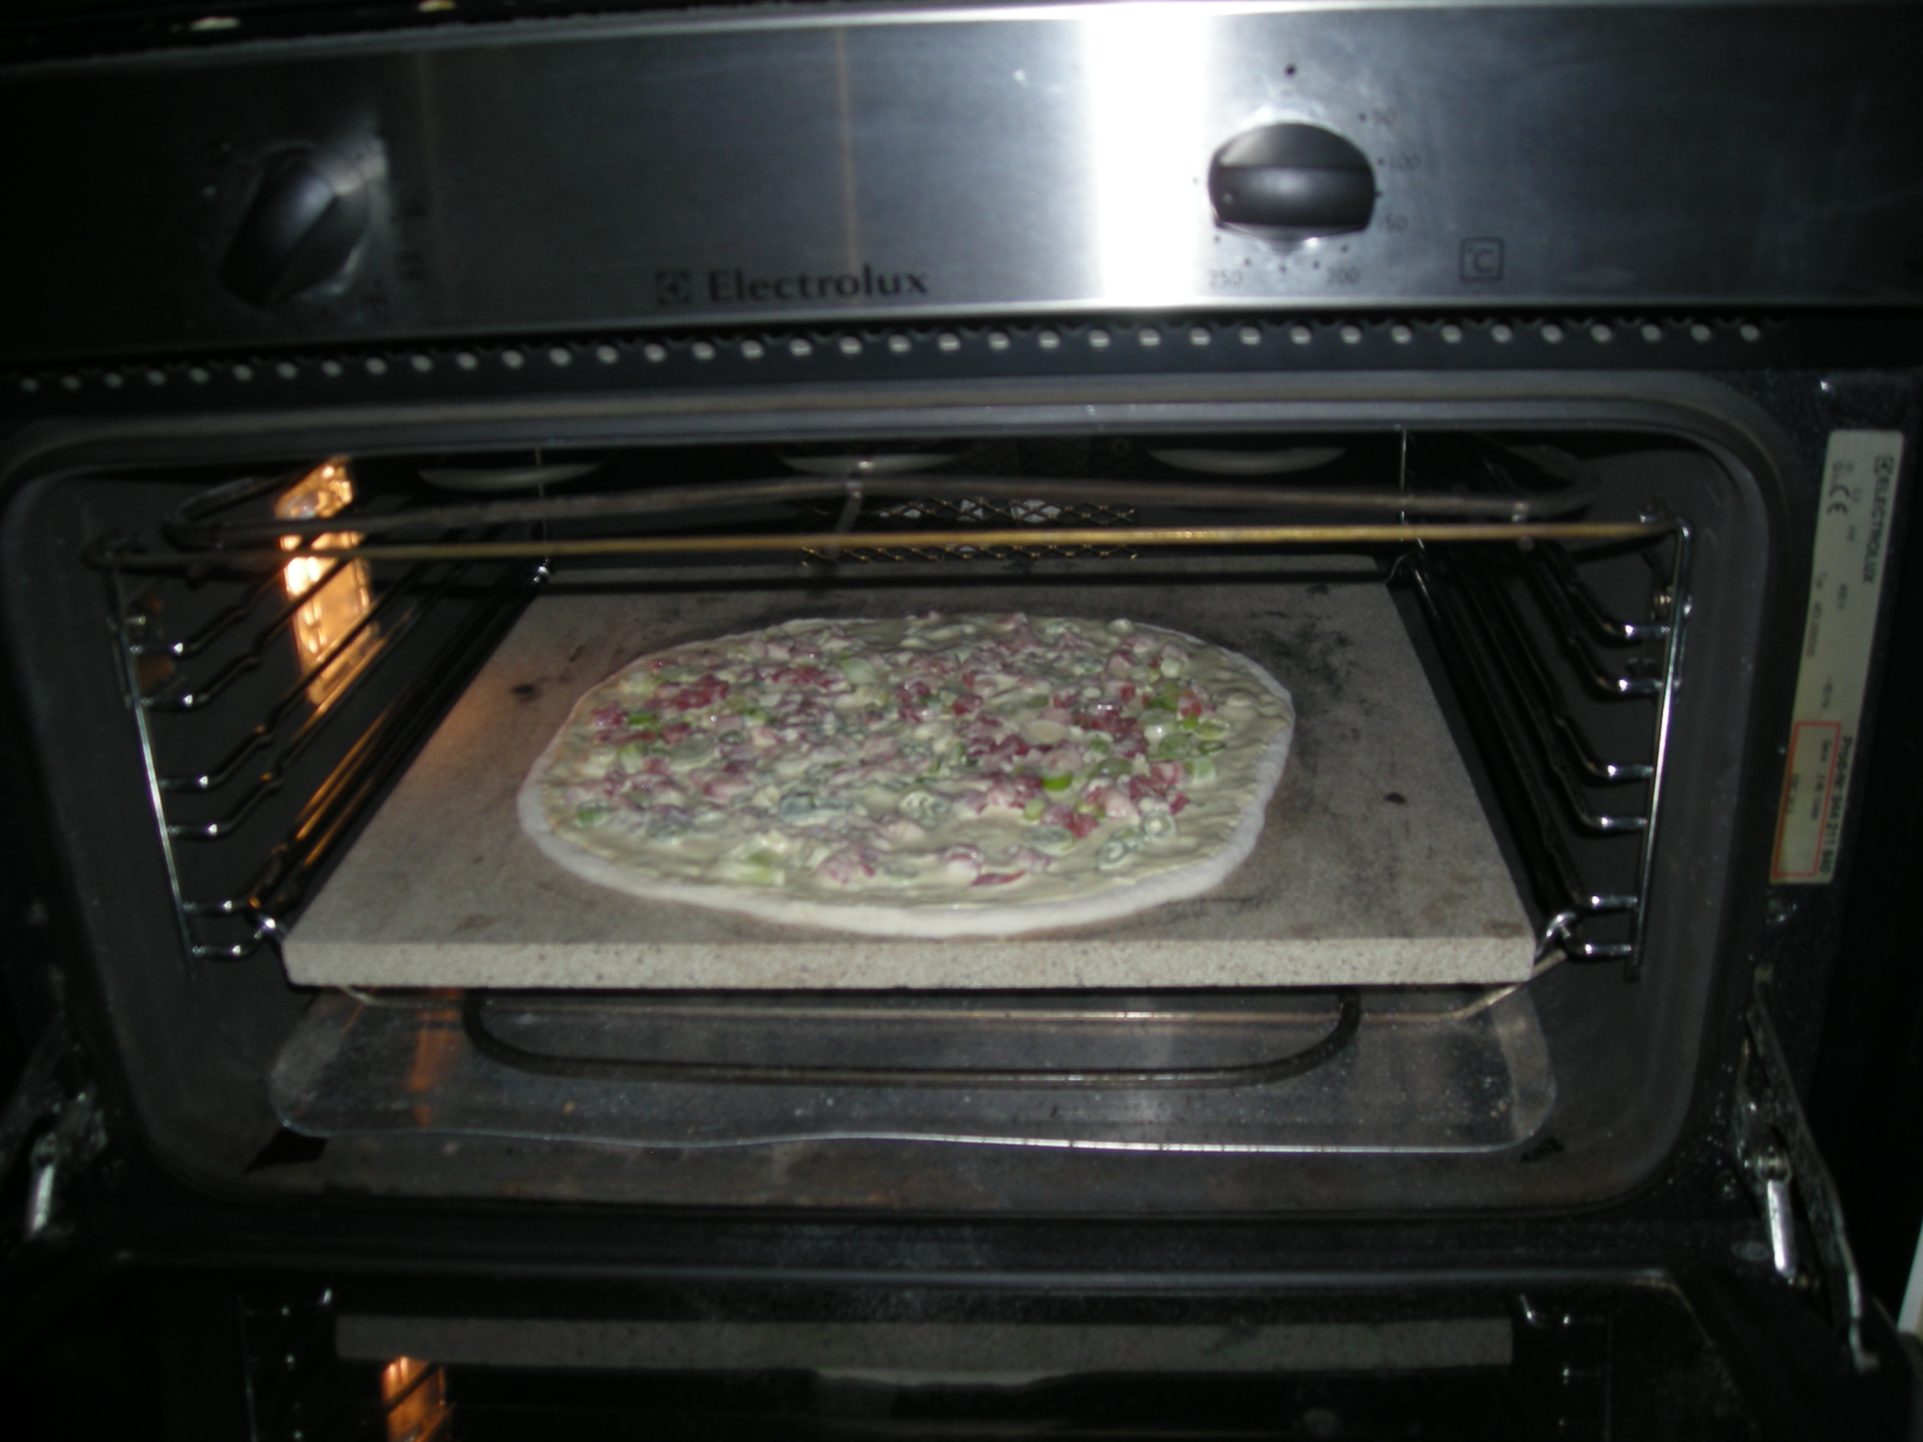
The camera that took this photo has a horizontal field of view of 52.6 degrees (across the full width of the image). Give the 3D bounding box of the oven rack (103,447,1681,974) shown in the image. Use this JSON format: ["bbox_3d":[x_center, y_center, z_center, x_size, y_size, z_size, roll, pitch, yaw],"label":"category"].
[{"bbox_3d":[-0.013,-0.065,0.748,0.453,0.146,0.399,-1,24,3],"label":"oven rack"}]

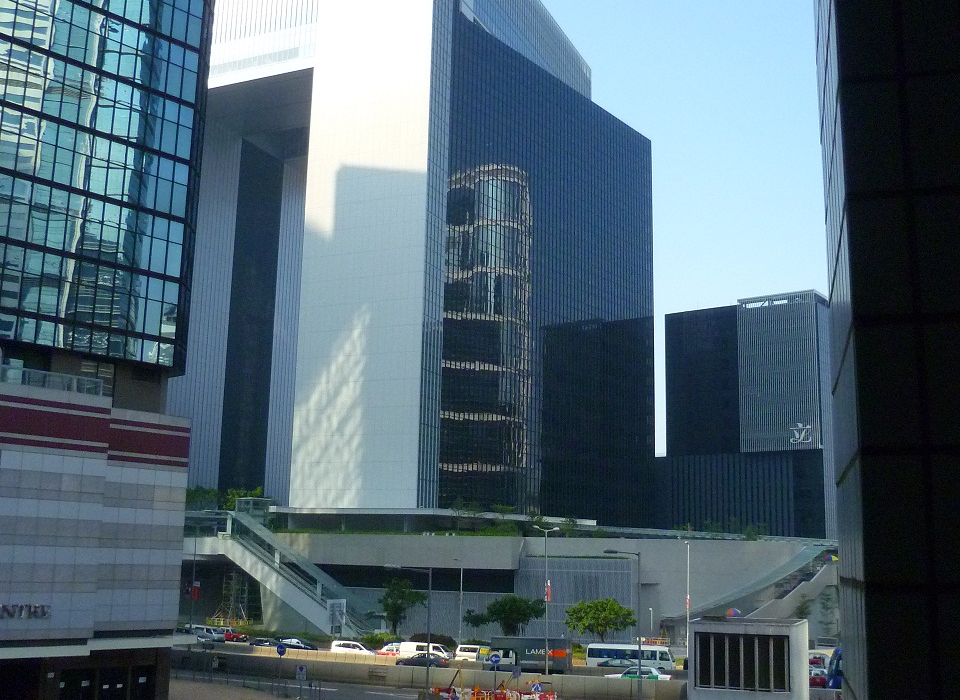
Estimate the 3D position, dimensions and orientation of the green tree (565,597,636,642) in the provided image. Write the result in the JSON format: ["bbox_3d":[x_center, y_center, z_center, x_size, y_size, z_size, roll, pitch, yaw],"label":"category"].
[{"bbox_3d":[11.726,26.971,100.734,6.600,5.630,7.100,1,-11,0],"label":"green tree"}]

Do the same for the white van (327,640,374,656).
[{"bbox_3d":[-11.401,27.594,94.500,4.500,1.700,1.750,-2,-11,18],"label":"white van"}]

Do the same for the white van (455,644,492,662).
[{"bbox_3d":[0.394,25.952,87.000,4.600,1.970,1.700,-1,-11,11],"label":"white van"}]

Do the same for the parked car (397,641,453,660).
[{"bbox_3d":[-4.619,26.695,90.500,4.600,1.950,1.700,-1,-11,13],"label":"parked car"}]

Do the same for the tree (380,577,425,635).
[{"bbox_3d":[-7.972,26.527,104.814,4.300,7.030,4.500,1,-11,0],"label":"tree"}]

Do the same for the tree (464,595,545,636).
[{"bbox_3d":[2.288,25.990,98.515,7.400,5.126,5.500,1,-11,0],"label":"tree"}]

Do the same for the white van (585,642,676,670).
[{"bbox_3d":[12.209,25.307,83.721,7.000,2.600,2.050,-2,-12,15],"label":"white van"}]

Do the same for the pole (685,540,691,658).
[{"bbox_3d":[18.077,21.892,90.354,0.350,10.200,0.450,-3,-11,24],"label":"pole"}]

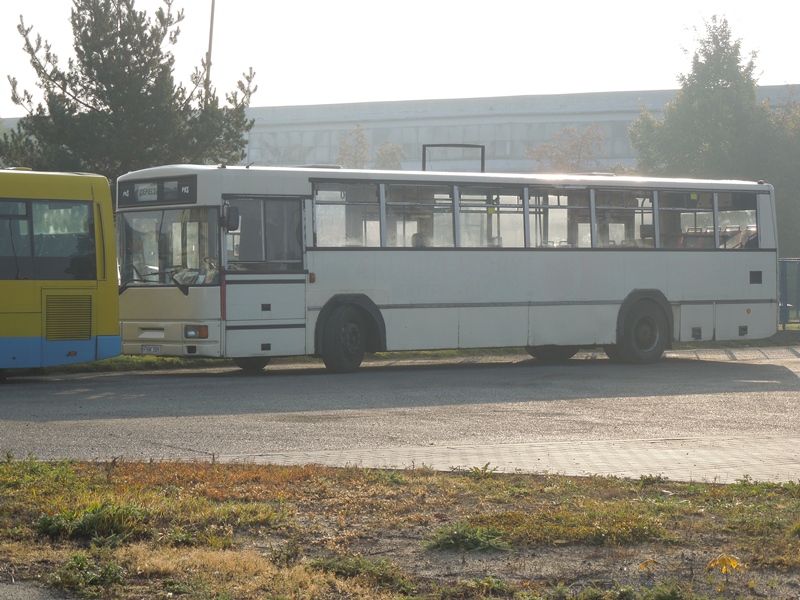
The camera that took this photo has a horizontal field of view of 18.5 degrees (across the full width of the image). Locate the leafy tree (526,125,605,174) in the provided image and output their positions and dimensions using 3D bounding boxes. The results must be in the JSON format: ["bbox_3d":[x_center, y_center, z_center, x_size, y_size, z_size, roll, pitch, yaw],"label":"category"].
[{"bbox_3d":[6.120,-3.130,90.000,3.800,6.640,3.800,0,1,0],"label":"leafy tree"}]

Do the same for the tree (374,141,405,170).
[{"bbox_3d":[-0.410,-3.040,95.000,2.100,6.300,2.100,0,1,0],"label":"tree"}]

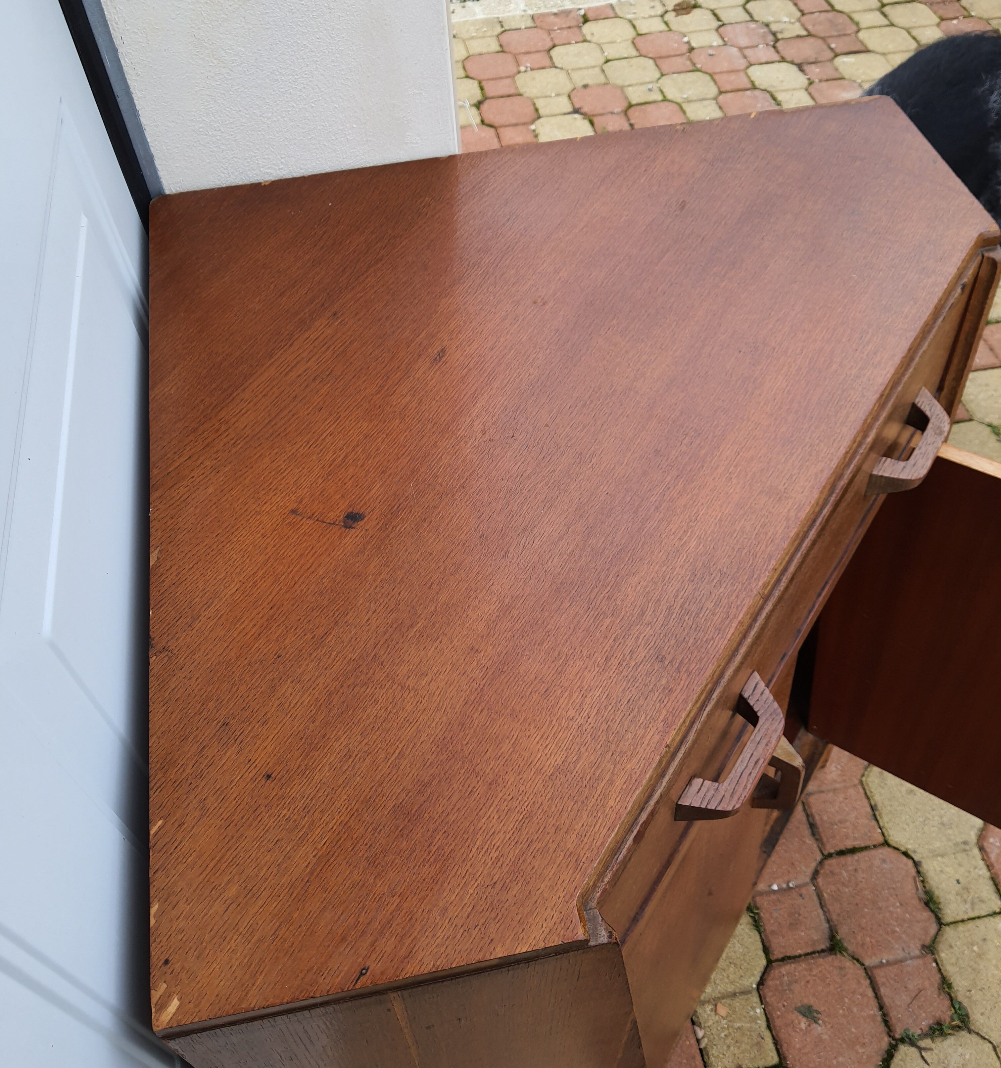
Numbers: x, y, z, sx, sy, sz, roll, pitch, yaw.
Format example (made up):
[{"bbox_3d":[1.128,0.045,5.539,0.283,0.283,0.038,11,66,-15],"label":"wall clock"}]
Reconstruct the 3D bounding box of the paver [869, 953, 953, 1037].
[{"bbox_3d":[0.504,0.578,1.240,0.081,0.055,0.081,-10,53,-5],"label":"paver"}]

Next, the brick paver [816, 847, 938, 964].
[{"bbox_3d":[0.484,0.490,1.307,0.135,0.055,0.135,-10,53,-5],"label":"brick paver"}]

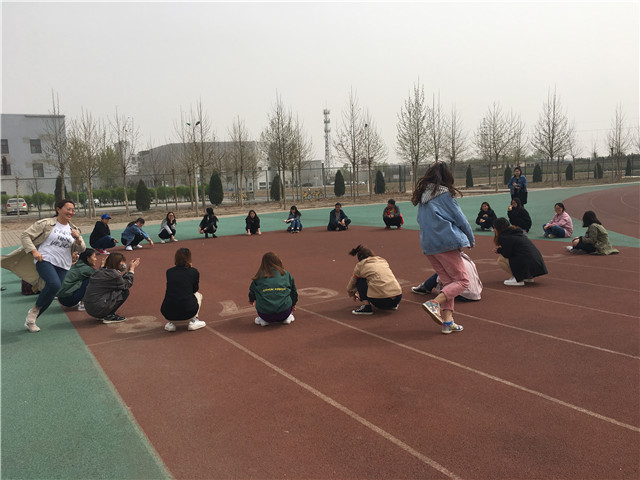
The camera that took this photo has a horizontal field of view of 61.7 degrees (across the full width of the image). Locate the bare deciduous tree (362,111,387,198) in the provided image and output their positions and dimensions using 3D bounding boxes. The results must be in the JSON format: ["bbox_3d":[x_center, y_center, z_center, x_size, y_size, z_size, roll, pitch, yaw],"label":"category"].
[{"bbox_3d":[3.635,-5.771,36.162,1.750,5.900,1.750,-3,7,0],"label":"bare deciduous tree"}]

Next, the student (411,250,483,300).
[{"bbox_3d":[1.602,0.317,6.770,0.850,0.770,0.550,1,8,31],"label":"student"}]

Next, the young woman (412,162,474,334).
[{"bbox_3d":[1.199,0.081,5.180,0.560,1.644,0.480,-7,8,-37],"label":"young woman"}]

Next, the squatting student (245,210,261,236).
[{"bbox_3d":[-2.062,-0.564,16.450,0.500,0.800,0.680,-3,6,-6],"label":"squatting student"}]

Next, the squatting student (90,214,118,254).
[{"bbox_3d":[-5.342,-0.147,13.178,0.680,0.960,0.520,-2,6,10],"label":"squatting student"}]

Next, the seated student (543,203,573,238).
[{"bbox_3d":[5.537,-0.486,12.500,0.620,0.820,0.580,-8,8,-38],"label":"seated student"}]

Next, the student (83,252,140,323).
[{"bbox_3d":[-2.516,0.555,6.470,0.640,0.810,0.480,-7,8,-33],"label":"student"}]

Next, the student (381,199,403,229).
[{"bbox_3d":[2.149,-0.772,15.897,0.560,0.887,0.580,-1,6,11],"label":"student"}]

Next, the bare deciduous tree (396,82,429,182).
[{"bbox_3d":[6.288,-6.690,36.303,2.400,7.751,2.400,-2,6,10],"label":"bare deciduous tree"}]

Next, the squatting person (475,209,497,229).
[{"bbox_3d":[4.301,-0.592,13.784,0.500,0.700,0.550,-1,7,14],"label":"squatting person"}]

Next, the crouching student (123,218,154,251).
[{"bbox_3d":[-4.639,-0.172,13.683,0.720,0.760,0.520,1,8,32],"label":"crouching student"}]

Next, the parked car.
[{"bbox_3d":[-27.813,-3.081,49.300,1.760,1.470,4.500,-6,7,-28],"label":"parked car"}]

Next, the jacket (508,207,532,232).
[{"bbox_3d":[4.931,-0.543,13.094,0.520,0.620,0.500,-7,8,-30],"label":"jacket"}]

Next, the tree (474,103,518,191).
[{"bbox_3d":[14.154,-7.366,43.000,3.300,7.000,3.300,-3,6,0],"label":"tree"}]

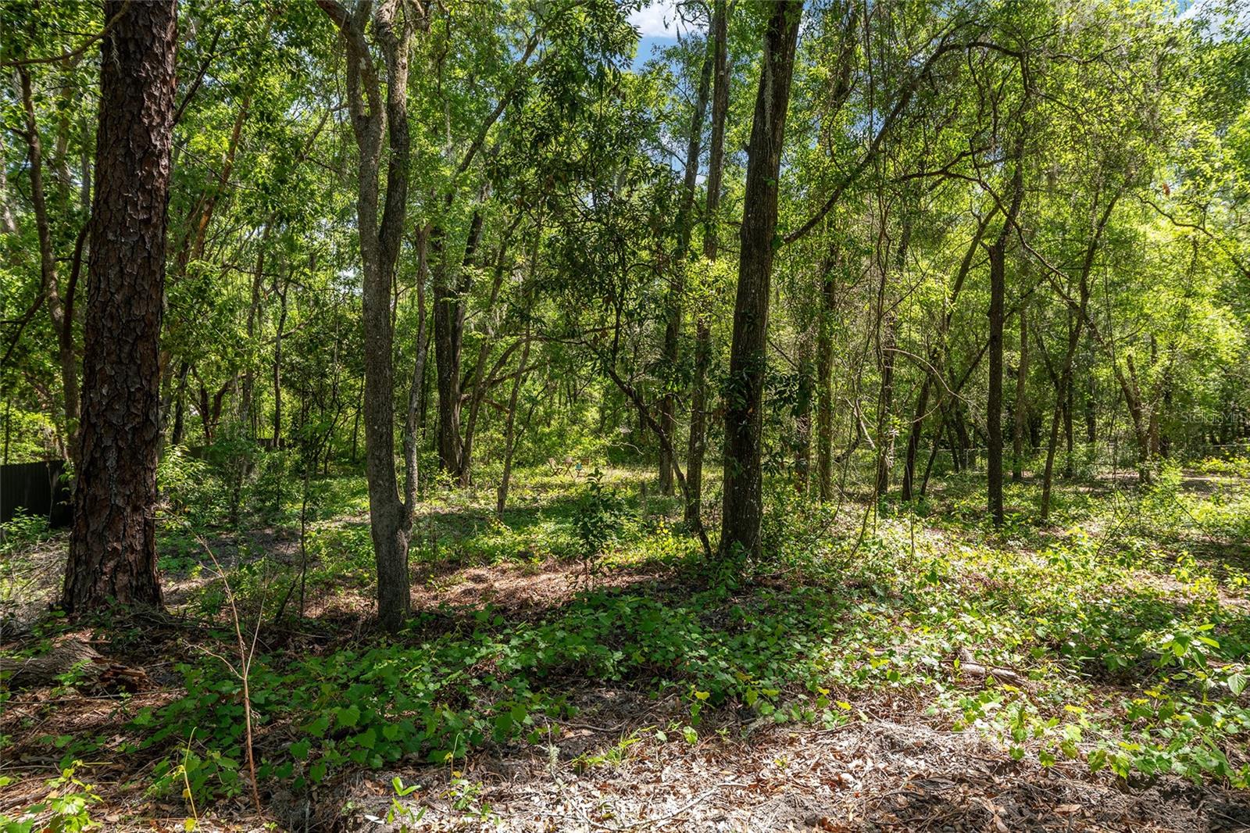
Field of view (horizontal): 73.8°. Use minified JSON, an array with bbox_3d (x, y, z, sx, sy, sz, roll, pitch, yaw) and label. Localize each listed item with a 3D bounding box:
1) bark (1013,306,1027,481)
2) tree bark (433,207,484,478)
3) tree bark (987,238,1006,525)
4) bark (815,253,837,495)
[{"bbox_3d":[12.092,-0.777,25.500,0.440,5.497,0.420,0,0,0],"label":"bark"},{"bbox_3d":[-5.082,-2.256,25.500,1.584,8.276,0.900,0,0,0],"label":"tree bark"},{"bbox_3d":[5.888,-0.557,13.200,0.300,4.547,0.300,0,0,0],"label":"tree bark"},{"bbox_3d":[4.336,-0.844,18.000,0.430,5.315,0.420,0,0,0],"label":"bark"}]

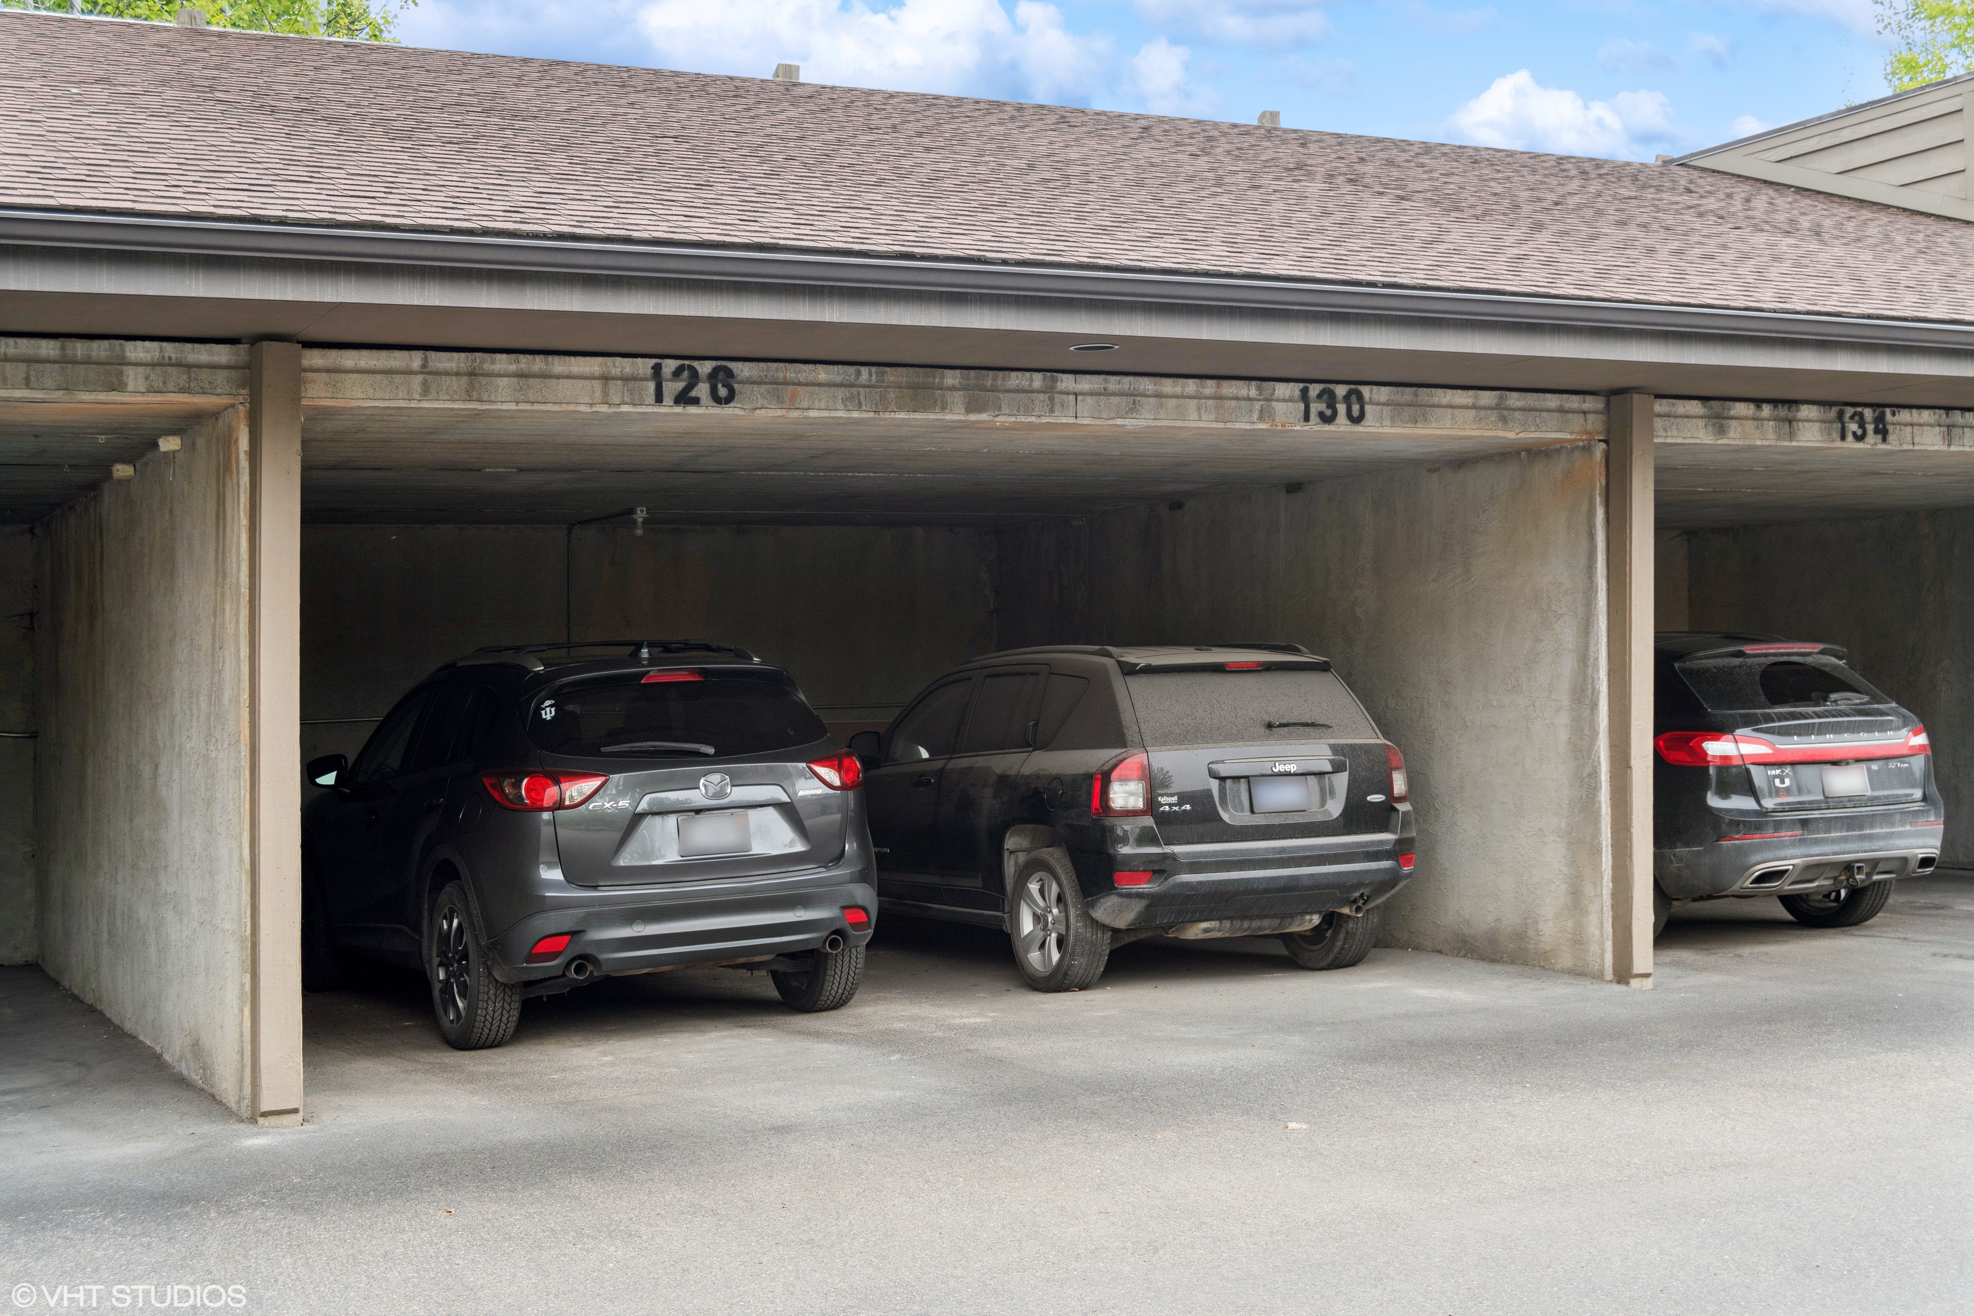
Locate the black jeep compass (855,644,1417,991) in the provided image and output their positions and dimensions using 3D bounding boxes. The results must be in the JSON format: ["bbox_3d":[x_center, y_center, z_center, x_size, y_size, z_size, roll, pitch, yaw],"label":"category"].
[{"bbox_3d":[0.485,0.766,13.359,1.830,1.680,4.450,-1,-1,-24],"label":"black jeep compass"}]

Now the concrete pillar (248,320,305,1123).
[{"bbox_3d":[-2.530,0.269,8.791,0.145,2.759,0.165,0,0,-27],"label":"concrete pillar"}]

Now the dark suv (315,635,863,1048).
[{"bbox_3d":[-2.160,0.827,12.094,1.860,1.690,4.540,-1,-1,-29],"label":"dark suv"}]

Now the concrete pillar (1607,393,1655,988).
[{"bbox_3d":[2.986,0.150,11.425,0.145,2.721,0.165,0,0,-27],"label":"concrete pillar"}]

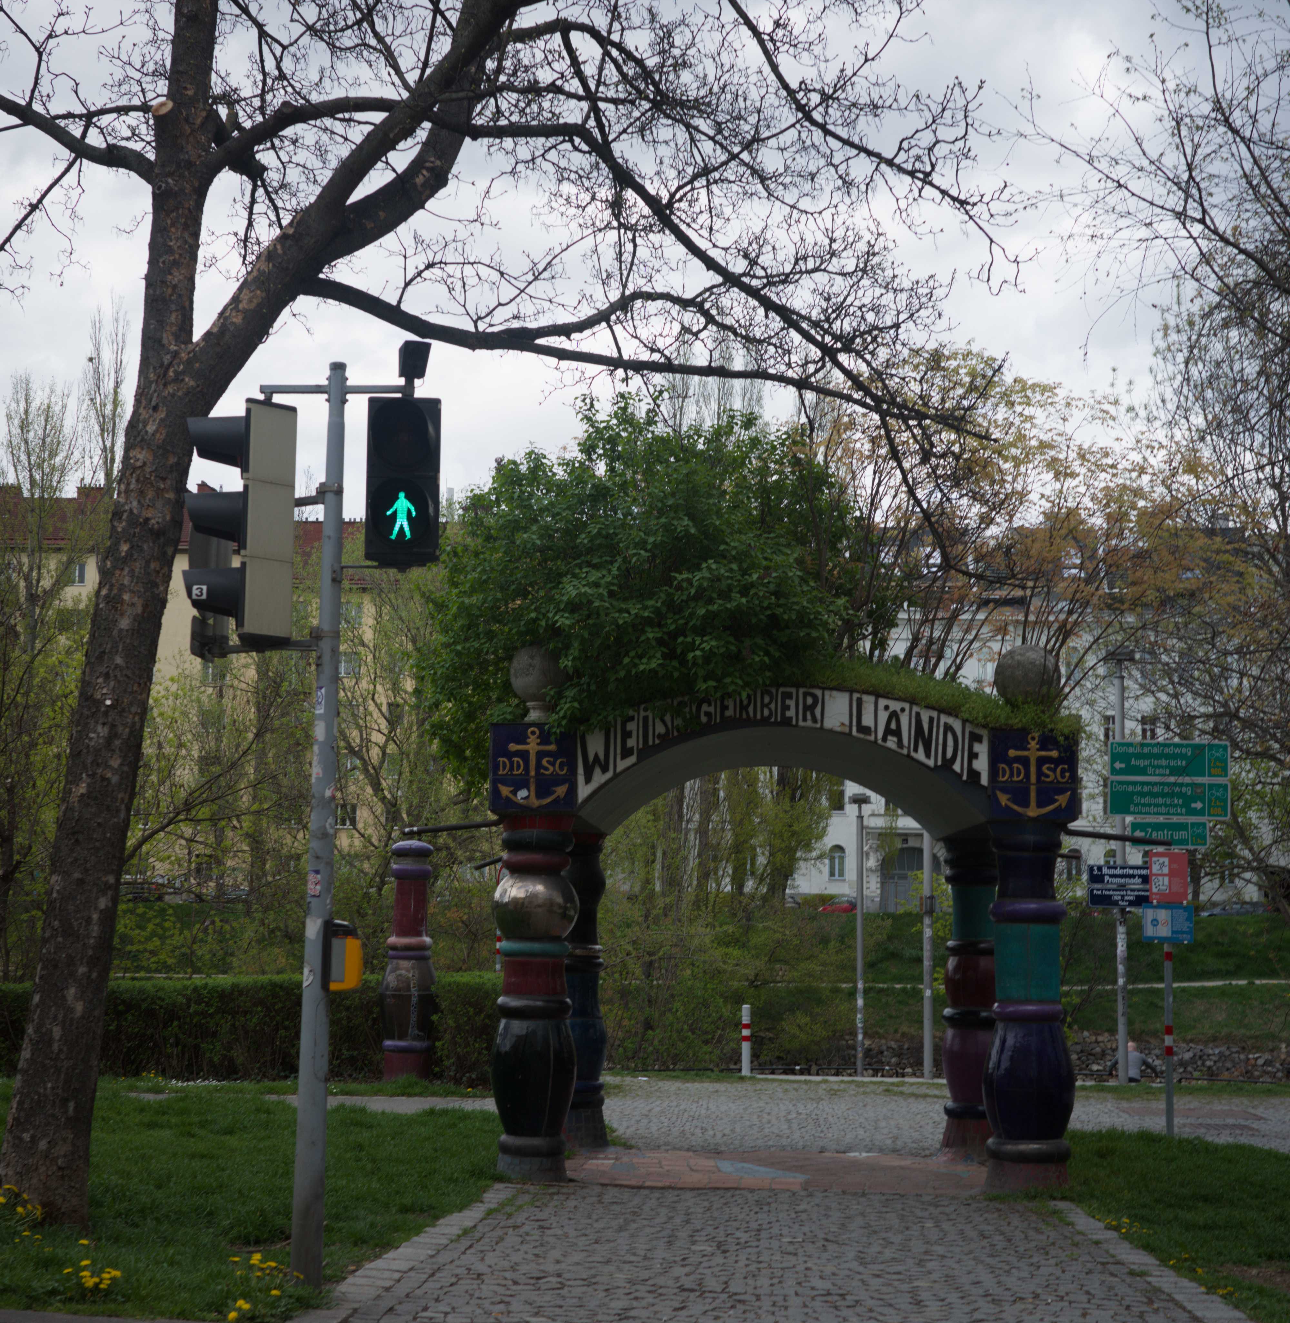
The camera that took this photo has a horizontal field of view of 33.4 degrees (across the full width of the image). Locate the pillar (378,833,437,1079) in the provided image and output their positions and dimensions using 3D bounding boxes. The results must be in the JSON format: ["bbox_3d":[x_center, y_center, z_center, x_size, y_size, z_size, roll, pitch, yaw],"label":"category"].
[{"bbox_3d":[-2.153,2.734,19.725,0.500,2.195,0.500,1,-7,0],"label":"pillar"}]

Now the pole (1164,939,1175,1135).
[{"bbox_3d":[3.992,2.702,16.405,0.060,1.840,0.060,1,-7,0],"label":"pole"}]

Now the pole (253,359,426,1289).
[{"bbox_3d":[-1.096,0.519,7.330,0.560,3.160,0.130,1,-7,-1],"label":"pole"}]

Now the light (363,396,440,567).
[{"bbox_3d":[-0.830,-0.617,7.373,0.245,0.550,0.320,1,-7,-2],"label":"light"}]

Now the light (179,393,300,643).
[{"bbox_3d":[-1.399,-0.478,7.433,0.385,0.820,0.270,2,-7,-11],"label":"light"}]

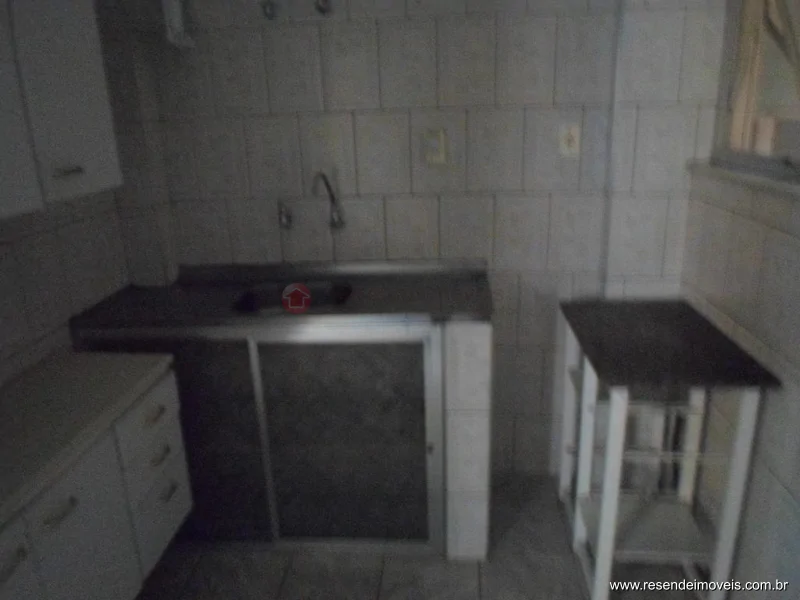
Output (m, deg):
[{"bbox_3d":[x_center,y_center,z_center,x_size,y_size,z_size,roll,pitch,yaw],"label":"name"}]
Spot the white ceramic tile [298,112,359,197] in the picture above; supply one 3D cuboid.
[{"bbox_3d":[-0.262,-0.530,2.129,0.200,0.297,0.010,-1,16,3],"label":"white ceramic tile"}]

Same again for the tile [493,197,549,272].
[{"bbox_3d":[0.454,-0.254,2.165,0.201,0.296,0.010,-1,16,4],"label":"tile"}]

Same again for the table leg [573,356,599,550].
[{"bbox_3d":[0.608,0.505,1.891,0.036,0.735,0.036,-1,16,3],"label":"table leg"}]

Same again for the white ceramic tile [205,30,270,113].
[{"bbox_3d":[-0.575,-0.819,2.077,0.203,0.299,0.010,0,16,5],"label":"white ceramic tile"}]

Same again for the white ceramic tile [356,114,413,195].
[{"bbox_3d":[-0.059,-0.533,2.119,0.200,0.297,0.010,-1,16,3],"label":"white ceramic tile"}]

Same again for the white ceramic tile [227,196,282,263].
[{"bbox_3d":[-0.551,-0.246,2.213,0.198,0.277,0.010,0,16,4],"label":"white ceramic tile"}]

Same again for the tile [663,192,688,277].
[{"bbox_3d":[0.993,-0.235,2.090,0.065,0.299,0.010,-1,16,4],"label":"tile"}]

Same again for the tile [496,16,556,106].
[{"bbox_3d":[0.436,-0.827,1.997,0.203,0.299,0.010,0,16,5],"label":"tile"}]

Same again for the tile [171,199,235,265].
[{"bbox_3d":[-0.751,-0.245,2.228,0.198,0.277,0.010,0,16,4],"label":"tile"}]

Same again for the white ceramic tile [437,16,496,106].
[{"bbox_3d":[0.233,-0.826,2.014,0.201,0.296,0.010,-1,16,4],"label":"white ceramic tile"}]

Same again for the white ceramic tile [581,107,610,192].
[{"bbox_3d":[0.699,-0.545,2.079,0.094,0.297,0.010,-1,16,3],"label":"white ceramic tile"}]

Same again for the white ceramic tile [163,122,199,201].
[{"bbox_3d":[-0.821,-0.526,2.174,0.107,0.299,0.010,-1,16,4],"label":"white ceramic tile"}]

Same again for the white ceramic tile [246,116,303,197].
[{"bbox_3d":[-0.460,-0.524,2.127,0.198,0.292,0.010,0,16,4],"label":"white ceramic tile"}]

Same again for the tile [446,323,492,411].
[{"bbox_3d":[0.212,0.206,1.782,0.136,0.291,0.010,0,16,4],"label":"tile"}]

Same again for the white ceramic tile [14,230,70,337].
[{"bbox_3d":[-1.078,-0.047,1.747,0.010,0.299,0.203,-1,16,4],"label":"white ceramic tile"}]

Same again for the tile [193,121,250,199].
[{"bbox_3d":[-0.660,-0.522,2.142,0.198,0.292,0.010,0,16,4],"label":"tile"}]

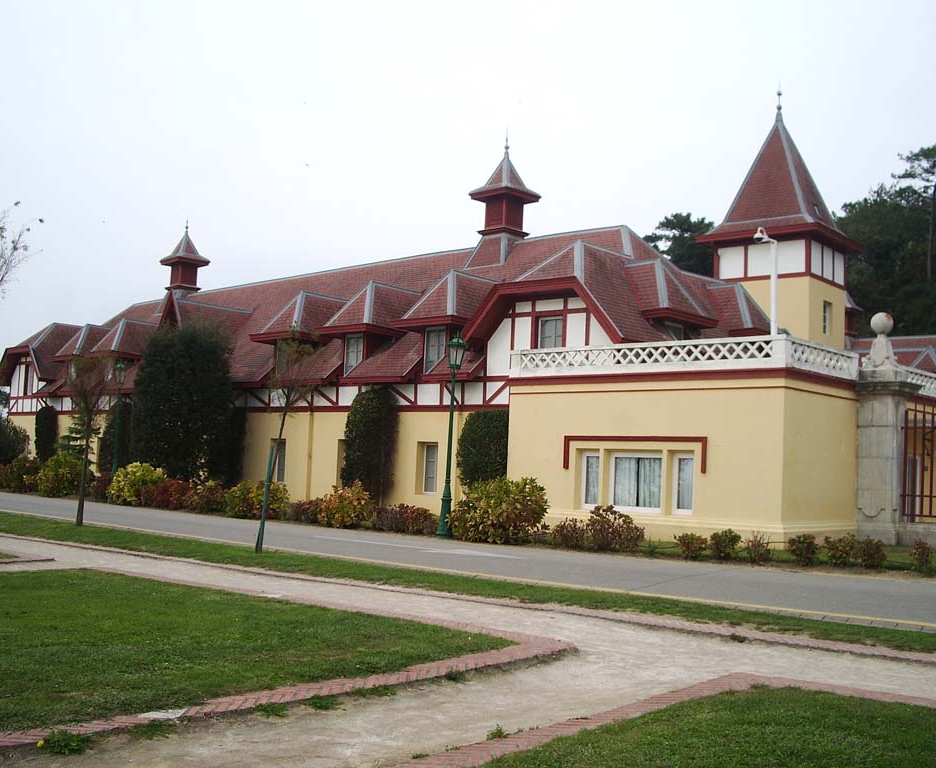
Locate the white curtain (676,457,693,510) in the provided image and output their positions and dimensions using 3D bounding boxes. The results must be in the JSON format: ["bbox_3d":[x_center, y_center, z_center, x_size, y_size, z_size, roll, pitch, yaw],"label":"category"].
[{"bbox_3d":[5.640,2.562,26.323,0.666,1.411,0.100,-2,-7,45],"label":"white curtain"}]

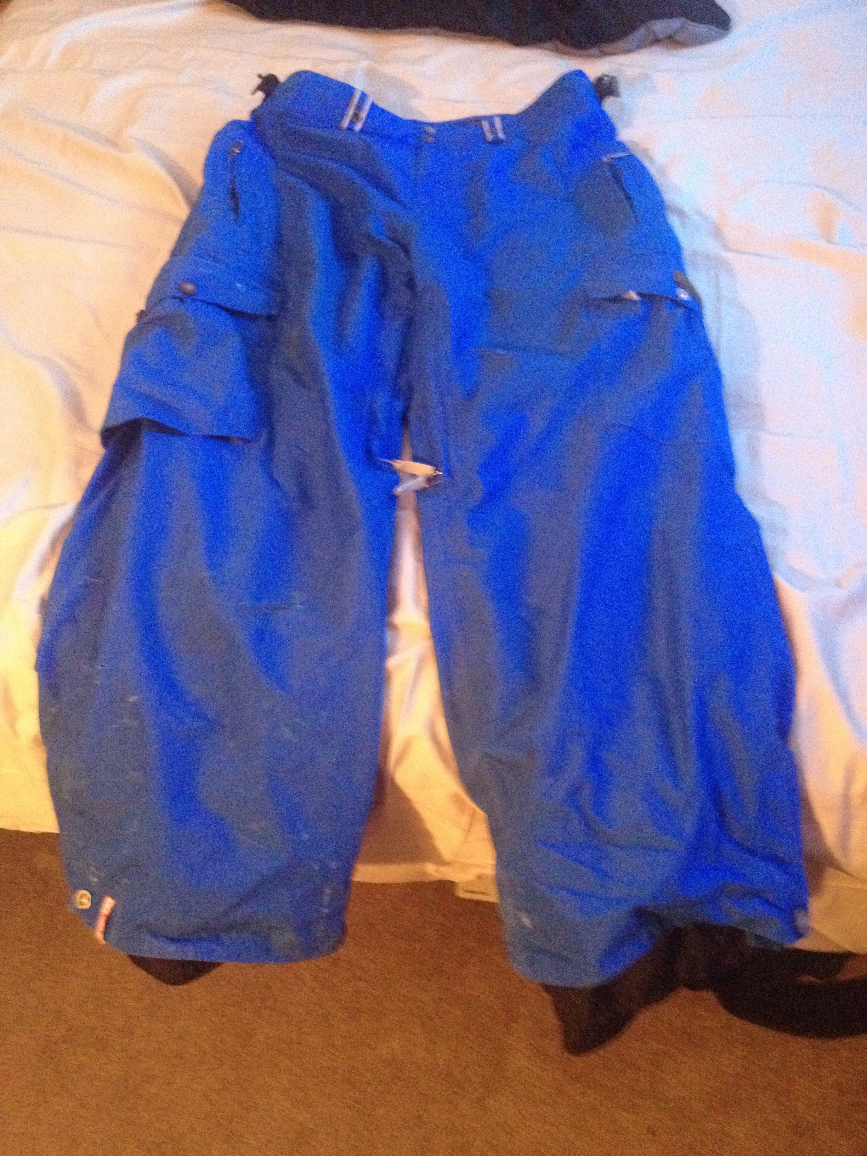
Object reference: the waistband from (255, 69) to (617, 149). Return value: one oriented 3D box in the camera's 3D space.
[{"bbox_3d":[0.002,-0.562,1.399,0.420,0.070,0.085,0,66,0],"label":"waistband"}]

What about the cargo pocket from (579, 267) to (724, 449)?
[{"bbox_3d":[0.235,-0.237,1.249,0.155,0.050,0.210,4,64,-20],"label":"cargo pocket"}]

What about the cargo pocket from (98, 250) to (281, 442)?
[{"bbox_3d":[-0.259,-0.243,1.252,0.175,0.060,0.210,-3,64,21],"label":"cargo pocket"}]

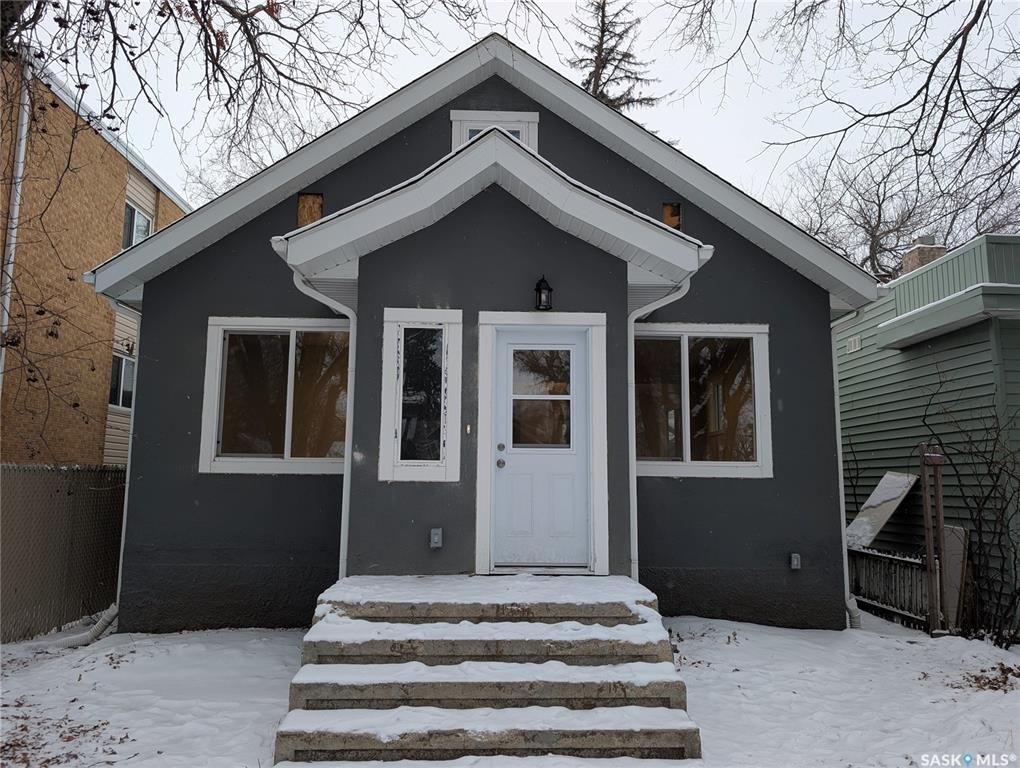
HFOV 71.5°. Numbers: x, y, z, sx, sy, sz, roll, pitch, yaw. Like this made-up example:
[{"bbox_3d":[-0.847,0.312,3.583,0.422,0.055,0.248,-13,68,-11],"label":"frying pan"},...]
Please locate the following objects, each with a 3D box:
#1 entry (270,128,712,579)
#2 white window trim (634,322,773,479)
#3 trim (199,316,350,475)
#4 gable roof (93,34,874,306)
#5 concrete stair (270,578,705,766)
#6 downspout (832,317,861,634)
[{"bbox_3d":[-0.161,-0.181,6.561,3.620,3.741,1.874,1,-7,-1],"label":"entry"},{"bbox_3d":[1.919,0.167,7.516,1.725,1.641,0.100,1,-7,-1],"label":"white window trim"},{"bbox_3d":[-2.325,0.114,7.409,1.725,1.632,0.100,1,-7,-1],"label":"trim"},{"bbox_3d":[-0.280,-1.887,10.908,8.090,2.890,7.020,1,-7,-2],"label":"gable roof"},{"bbox_3d":[-0.141,1.839,4.862,2.355,0.726,1.876,1,-7,-1],"label":"concrete stair"},{"bbox_3d":[3.558,0.938,7.520,0.135,3.196,0.120,1,-7,-1],"label":"downspout"}]

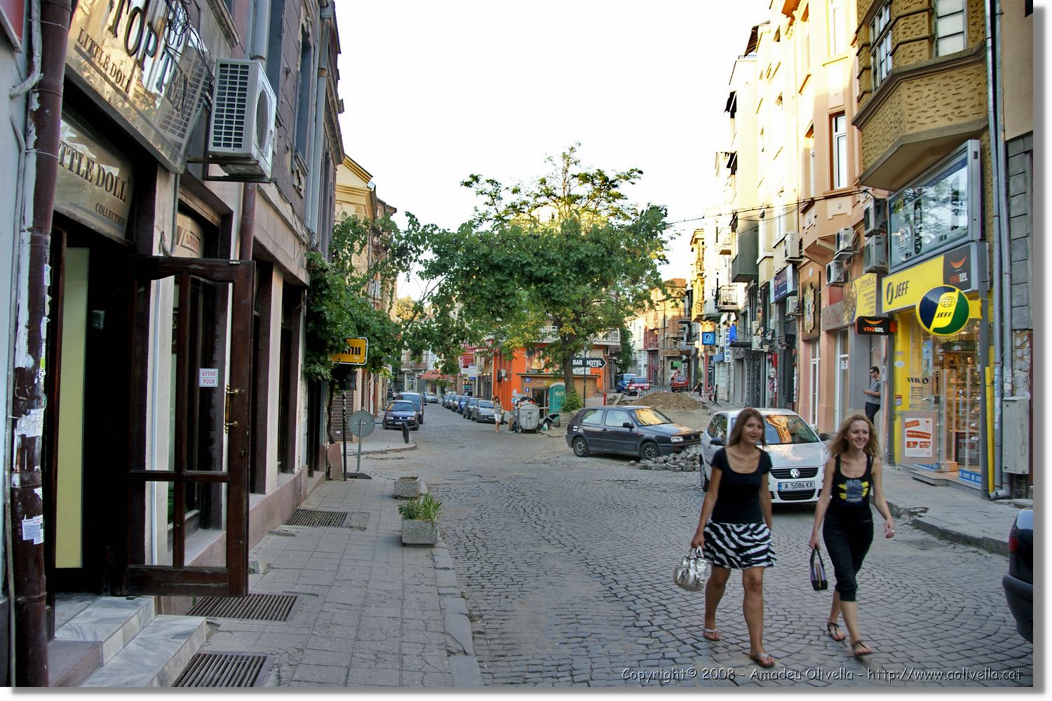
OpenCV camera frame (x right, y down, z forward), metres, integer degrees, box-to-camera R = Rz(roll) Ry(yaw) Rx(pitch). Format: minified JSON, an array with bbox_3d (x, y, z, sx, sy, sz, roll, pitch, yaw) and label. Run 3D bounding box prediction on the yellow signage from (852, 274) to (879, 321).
[{"bbox_3d":[7.855,-1.230,18.300,0.120,1.000,1.850,0,-3,7],"label":"yellow signage"}]

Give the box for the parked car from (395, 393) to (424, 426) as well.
[{"bbox_3d":[-6.796,3.387,46.100,1.700,1.820,4.100,1,-3,-9],"label":"parked car"}]

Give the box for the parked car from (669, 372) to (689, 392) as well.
[{"bbox_3d":[14.550,3.180,74.500,1.670,1.420,4.100,0,-2,10],"label":"parked car"}]

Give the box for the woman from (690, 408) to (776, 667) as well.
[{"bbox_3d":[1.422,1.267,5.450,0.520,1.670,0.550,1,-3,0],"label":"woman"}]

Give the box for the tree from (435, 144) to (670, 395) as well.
[{"bbox_3d":[1.340,-3.600,39.300,11.200,13.100,10.300,0,-2,0],"label":"tree"}]

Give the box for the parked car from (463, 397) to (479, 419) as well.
[{"bbox_3d":[-3.490,4.220,57.200,1.700,1.450,4.250,1,-2,-9],"label":"parked car"}]

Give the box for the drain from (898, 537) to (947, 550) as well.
[{"bbox_3d":[4.610,2.240,9.170,0.410,0.040,0.530,0,-2,3],"label":"drain"}]

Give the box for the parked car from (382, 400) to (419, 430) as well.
[{"bbox_3d":[-6.080,3.160,38.400,1.700,1.430,4.050,1,-2,-9],"label":"parked car"}]

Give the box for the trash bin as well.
[{"bbox_3d":[0.094,3.095,36.000,1.080,1.380,1.350,1,-3,-12],"label":"trash bin"}]

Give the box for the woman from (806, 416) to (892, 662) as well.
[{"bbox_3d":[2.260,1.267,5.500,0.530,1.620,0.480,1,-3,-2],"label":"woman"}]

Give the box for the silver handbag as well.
[{"bbox_3d":[1.138,1.503,5.420,0.150,0.290,0.250,2,-3,-37],"label":"silver handbag"}]

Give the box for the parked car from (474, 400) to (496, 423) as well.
[{"bbox_3d":[-2.430,3.940,51.200,1.700,1.420,4.250,1,-2,-10],"label":"parked car"}]

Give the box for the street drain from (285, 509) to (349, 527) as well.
[{"bbox_3d":[-2.640,2.130,10.050,0.720,0.040,1.150,1,-2,-9],"label":"street drain"}]

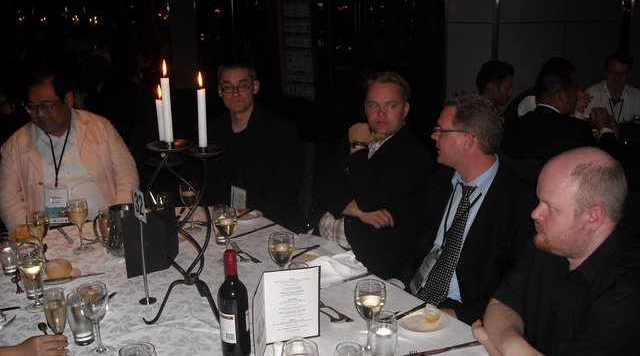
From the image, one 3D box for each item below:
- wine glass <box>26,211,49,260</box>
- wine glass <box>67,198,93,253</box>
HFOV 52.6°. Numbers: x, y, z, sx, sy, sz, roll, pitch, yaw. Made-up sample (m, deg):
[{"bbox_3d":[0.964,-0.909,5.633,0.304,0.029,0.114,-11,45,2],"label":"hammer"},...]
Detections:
[{"bbox_3d":[-0.976,0.213,2.269,0.078,0.187,0.078,-1,14,0],"label":"wine glass"},{"bbox_3d":[-0.888,0.179,2.404,0.078,0.187,0.078,-1,14,0],"label":"wine glass"}]

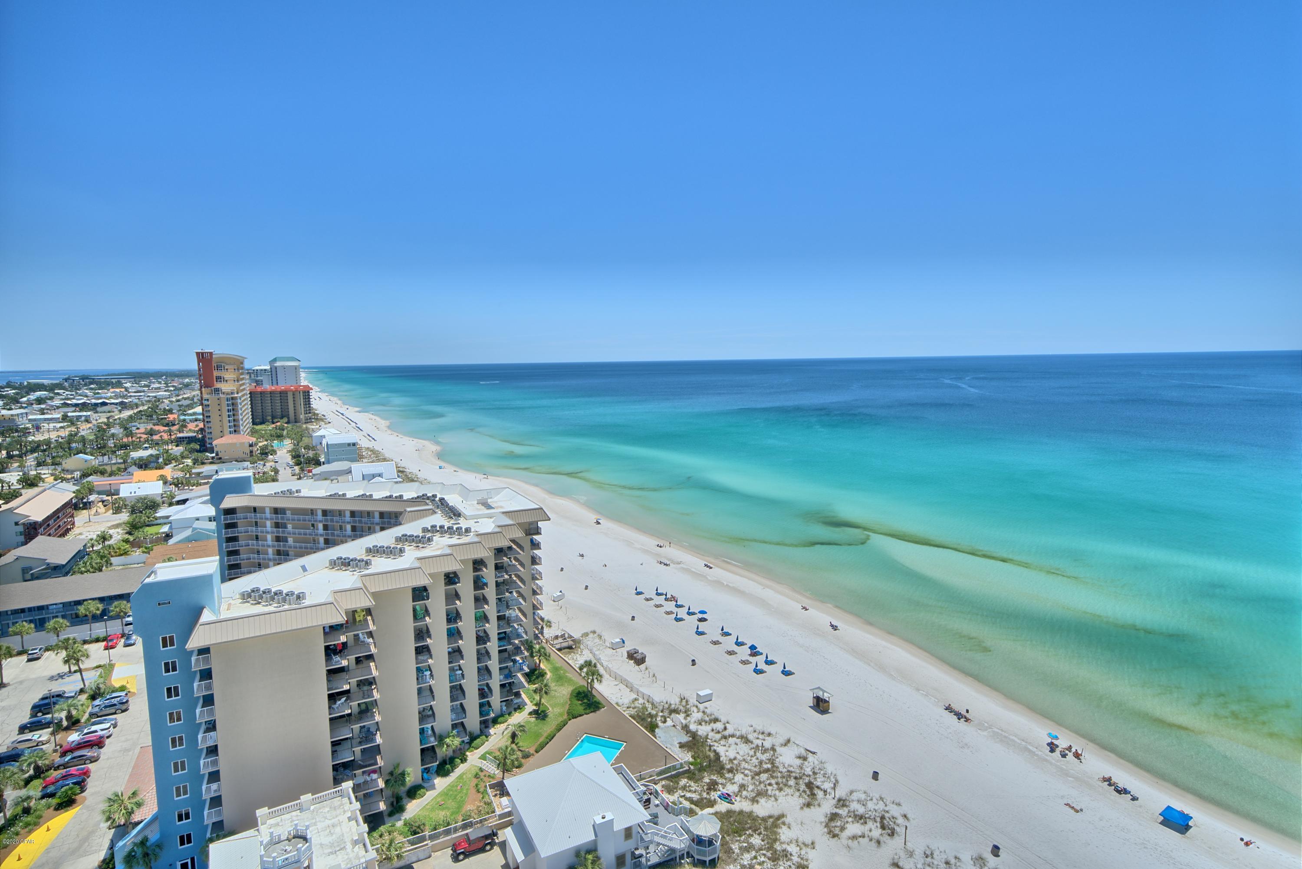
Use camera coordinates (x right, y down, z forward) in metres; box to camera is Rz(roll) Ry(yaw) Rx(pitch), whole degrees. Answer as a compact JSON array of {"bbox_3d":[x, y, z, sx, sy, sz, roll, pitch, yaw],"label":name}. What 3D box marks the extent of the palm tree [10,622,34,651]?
[{"bbox_3d":[-117.368,37.767,128.306,4.400,5.200,4.400,-1,6,0],"label":"palm tree"}]

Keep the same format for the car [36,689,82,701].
[{"bbox_3d":[-94.160,41.841,109.040,4.950,1.830,1.950,-4,7,-27],"label":"car"}]

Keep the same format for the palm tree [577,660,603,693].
[{"bbox_3d":[-9.471,38.065,106.697,3.400,5.800,3.400,-1,6,0],"label":"palm tree"}]

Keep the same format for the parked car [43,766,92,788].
[{"bbox_3d":[-74.251,43.472,87.450,4.700,1.420,1.830,-4,7,-28],"label":"parked car"}]

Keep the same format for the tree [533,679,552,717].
[{"bbox_3d":[-16.674,39.564,103.592,2.800,5.000,2.800,-1,6,0],"label":"tree"}]

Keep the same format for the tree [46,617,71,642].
[{"bbox_3d":[-114.238,38.026,132.426,3.500,4.900,3.500,-1,6,0],"label":"tree"}]

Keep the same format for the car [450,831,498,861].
[{"bbox_3d":[-19.460,44.977,75.716,4.650,1.800,1.870,-4,7,-27],"label":"car"}]

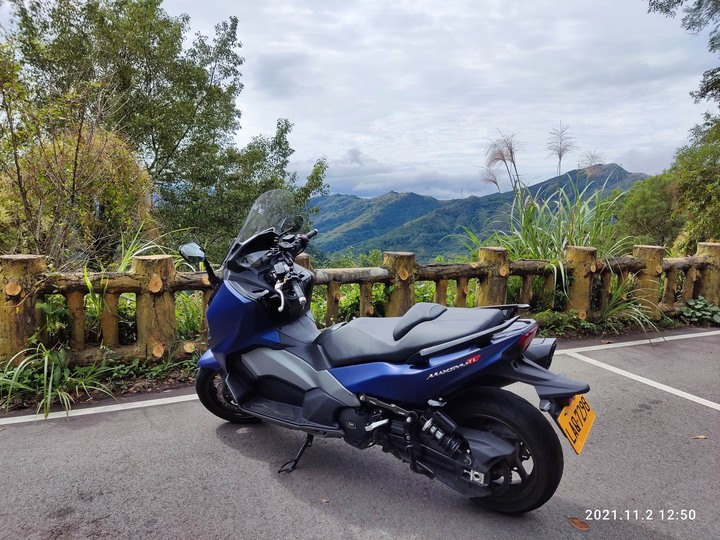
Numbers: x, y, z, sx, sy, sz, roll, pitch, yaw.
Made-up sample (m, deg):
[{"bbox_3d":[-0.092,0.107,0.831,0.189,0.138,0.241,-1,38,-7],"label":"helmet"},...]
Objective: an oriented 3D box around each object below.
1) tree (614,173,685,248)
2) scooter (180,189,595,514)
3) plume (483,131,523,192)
[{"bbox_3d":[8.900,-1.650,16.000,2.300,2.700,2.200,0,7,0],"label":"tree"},{"bbox_3d":[-0.064,0.314,2.515,2.200,1.430,0.820,5,14,35],"label":"scooter"},{"bbox_3d":[1.726,-1.315,6.300,0.480,0.750,0.420,0,7,0],"label":"plume"}]

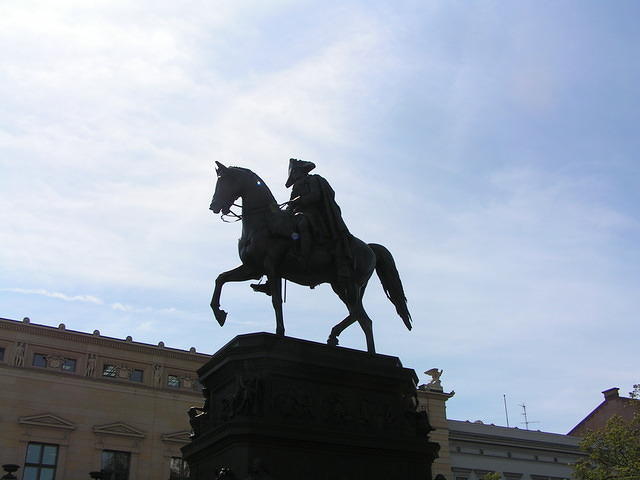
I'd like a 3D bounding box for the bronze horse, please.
[{"bbox_3d":[-0.138,0.396,18.360,5.800,5.750,1.850,14,-31,-24],"label":"bronze horse"}]

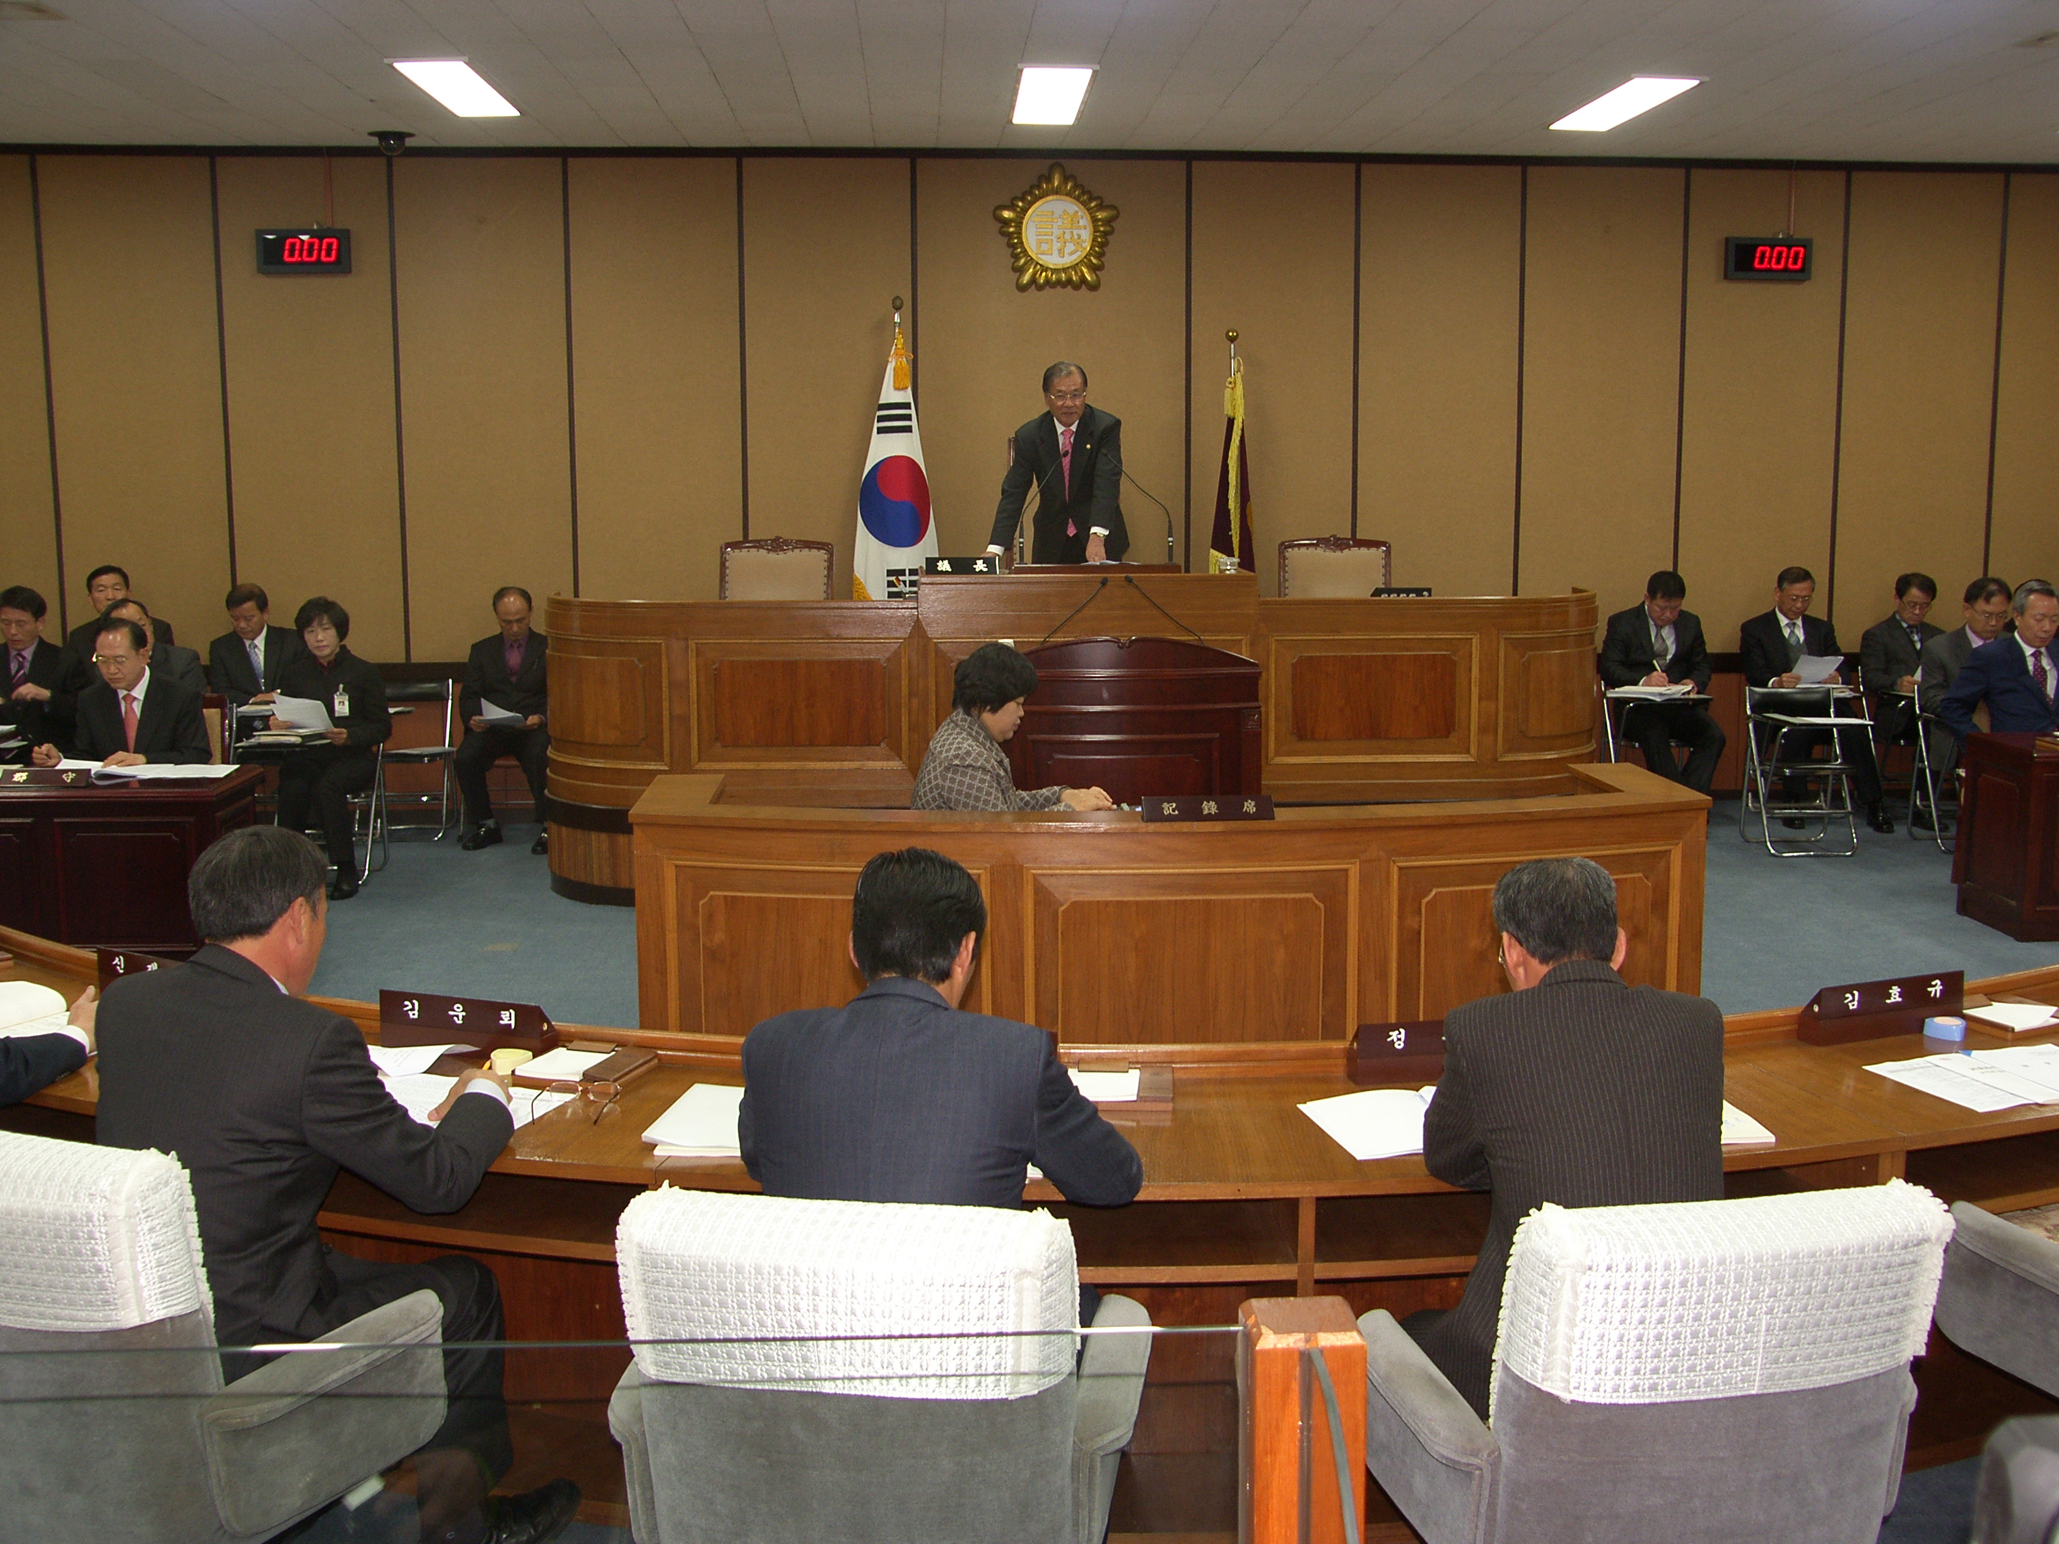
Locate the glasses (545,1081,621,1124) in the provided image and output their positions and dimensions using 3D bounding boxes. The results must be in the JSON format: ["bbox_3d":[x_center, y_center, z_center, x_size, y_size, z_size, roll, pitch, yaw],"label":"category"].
[{"bbox_3d":[-0.756,0.551,3.487,0.137,0.040,0.140,0,8,4],"label":"glasses"}]

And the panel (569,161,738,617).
[{"bbox_3d":[-1.955,-1.885,10.959,0.873,2.619,0.050,-1,8,-4],"label":"panel"}]

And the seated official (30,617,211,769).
[{"bbox_3d":[-3.418,0.035,7.850,0.640,1.240,0.780,0,8,0],"label":"seated official"}]

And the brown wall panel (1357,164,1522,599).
[{"bbox_3d":[2.182,-1.916,11.130,0.858,2.590,0.050,-1,8,-3],"label":"brown wall panel"}]

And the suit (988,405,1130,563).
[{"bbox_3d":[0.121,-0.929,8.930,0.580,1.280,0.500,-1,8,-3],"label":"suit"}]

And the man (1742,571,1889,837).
[{"bbox_3d":[4.043,-0.393,10.931,0.650,1.310,0.780,-1,8,-9],"label":"man"}]

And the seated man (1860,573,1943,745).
[{"bbox_3d":[4.565,-0.412,10.850,0.540,1.260,0.760,-1,8,-5],"label":"seated man"}]

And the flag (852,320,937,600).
[{"bbox_3d":[-0.662,-1.335,10.243,0.470,1.720,0.280,-1,8,-3],"label":"flag"}]

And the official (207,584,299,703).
[{"bbox_3d":[-3.865,-0.296,10.390,0.550,1.290,0.760,-1,8,-3],"label":"official"}]

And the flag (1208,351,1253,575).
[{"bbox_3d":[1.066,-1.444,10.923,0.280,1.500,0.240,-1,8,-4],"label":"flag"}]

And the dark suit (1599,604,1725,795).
[{"bbox_3d":[3.263,-0.319,10.805,0.620,1.070,0.680,-1,8,-8],"label":"dark suit"}]

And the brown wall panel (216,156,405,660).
[{"bbox_3d":[-3.724,-1.863,10.807,0.854,2.590,0.050,-1,8,-3],"label":"brown wall panel"}]

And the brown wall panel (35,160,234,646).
[{"bbox_3d":[-4.621,-1.849,10.785,0.876,2.606,0.050,-1,8,-4],"label":"brown wall panel"}]

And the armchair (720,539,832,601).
[{"bbox_3d":[-1.203,-0.553,9.950,0.620,1.090,0.660,-1,8,-4],"label":"armchair"}]

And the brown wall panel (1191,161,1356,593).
[{"bbox_3d":[1.290,-1.908,11.081,0.868,2.590,0.050,-1,8,-3],"label":"brown wall panel"}]

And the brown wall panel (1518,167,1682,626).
[{"bbox_3d":[3.101,-1.939,11.291,0.863,2.613,0.050,-1,8,-4],"label":"brown wall panel"}]

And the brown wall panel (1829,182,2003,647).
[{"bbox_3d":[4.624,-1.859,10.842,0.829,2.475,0.050,-1,8,-3],"label":"brown wall panel"}]

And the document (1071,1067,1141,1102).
[{"bbox_3d":[0.114,0.515,3.420,0.134,0.012,0.180,1,8,5],"label":"document"}]

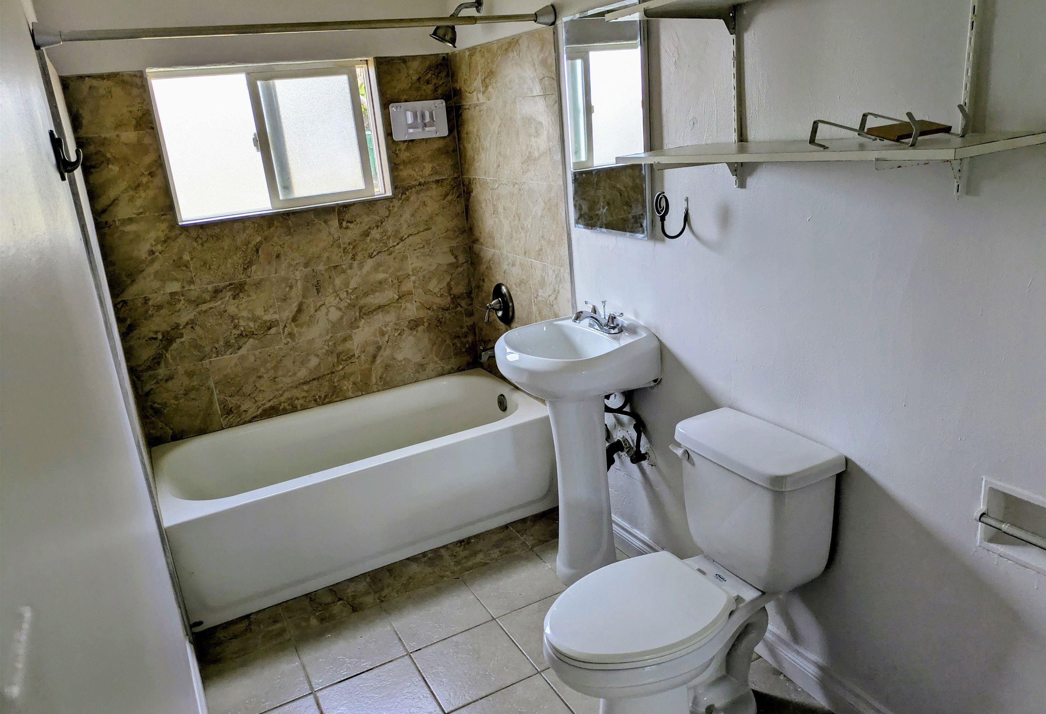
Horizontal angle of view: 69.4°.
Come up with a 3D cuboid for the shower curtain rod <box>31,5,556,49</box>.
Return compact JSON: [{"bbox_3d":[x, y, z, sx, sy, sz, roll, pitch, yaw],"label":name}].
[{"bbox_3d":[-0.579,-0.986,2.239,1.507,0.066,0.066,-14,20,-25],"label":"shower curtain rod"}]

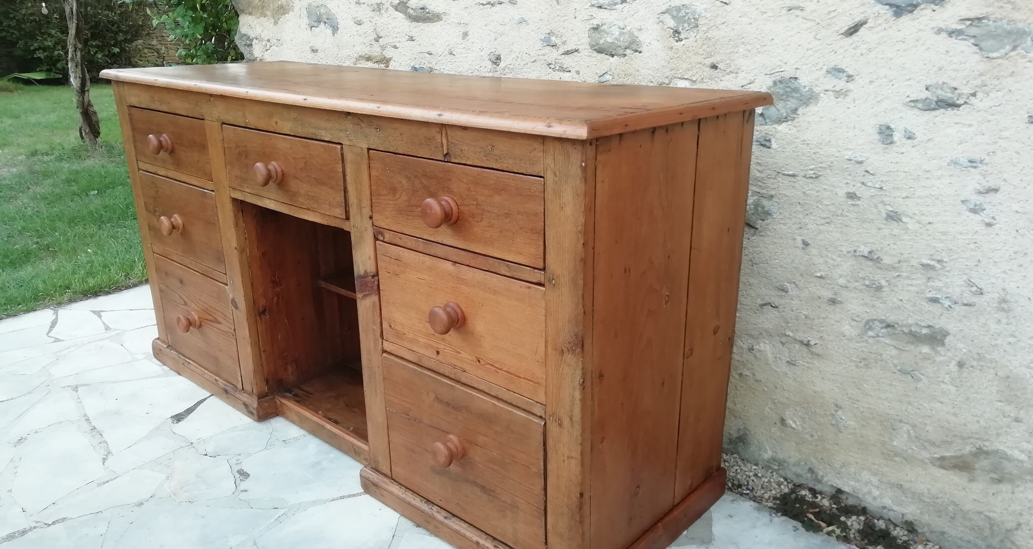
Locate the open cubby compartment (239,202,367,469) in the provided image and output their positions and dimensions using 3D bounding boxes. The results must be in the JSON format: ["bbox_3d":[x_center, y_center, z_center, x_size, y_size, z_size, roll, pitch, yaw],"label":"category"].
[{"bbox_3d":[-0.328,0.076,1.923,0.476,0.560,0.451,15,24,40],"label":"open cubby compartment"}]

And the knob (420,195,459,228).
[{"bbox_3d":[-0.129,-0.103,1.289,0.051,0.051,0.047,15,24,40],"label":"knob"}]

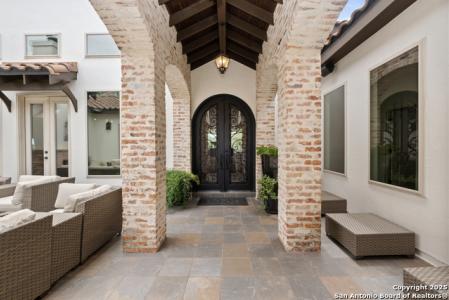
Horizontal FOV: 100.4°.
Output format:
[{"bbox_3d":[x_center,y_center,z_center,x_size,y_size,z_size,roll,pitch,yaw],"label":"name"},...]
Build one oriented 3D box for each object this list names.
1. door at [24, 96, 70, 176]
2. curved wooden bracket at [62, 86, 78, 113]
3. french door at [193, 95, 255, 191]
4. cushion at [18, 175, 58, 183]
[{"bbox_3d":[-4.540,-0.180,4.860,1.240,2.420,0.120,0,1,0],"label":"door"},{"bbox_3d":[-3.720,-1.220,4.490,0.070,0.560,0.430,0,1,0],"label":"curved wooden bracket"},{"bbox_3d":[-0.010,-0.180,4.840,1.630,2.480,0.120,0,1,0],"label":"french door"},{"bbox_3d":[-3.180,0.620,3.190,0.630,0.380,0.190,0,1,0],"label":"cushion"}]

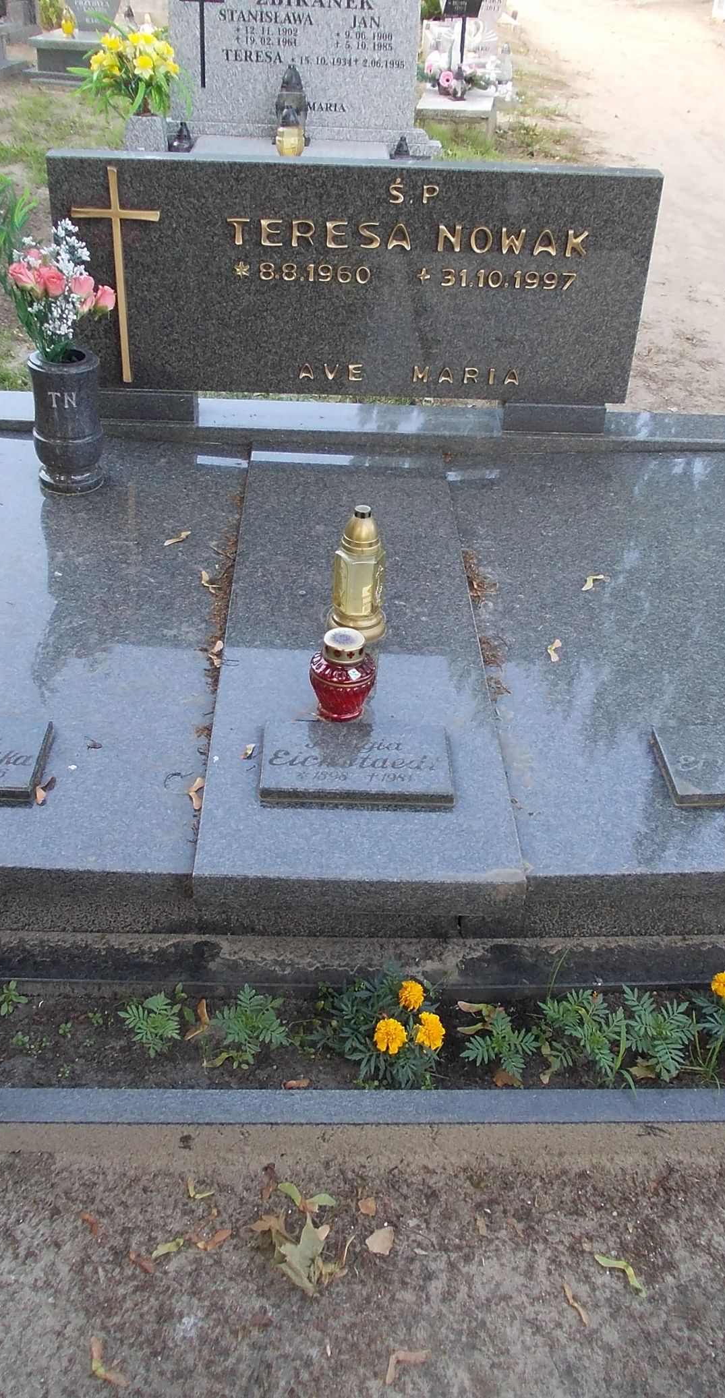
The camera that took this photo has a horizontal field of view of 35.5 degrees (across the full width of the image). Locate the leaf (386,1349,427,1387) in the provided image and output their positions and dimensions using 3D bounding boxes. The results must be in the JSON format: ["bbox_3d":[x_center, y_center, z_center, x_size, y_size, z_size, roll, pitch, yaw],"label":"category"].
[{"bbox_3d":[0.048,0.790,1.350,0.064,0.010,0.027,-17,38,-28],"label":"leaf"}]

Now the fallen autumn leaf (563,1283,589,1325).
[{"bbox_3d":[0.266,0.759,1.418,0.010,0.010,0.055,-10,35,-20],"label":"fallen autumn leaf"}]

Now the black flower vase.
[{"bbox_3d":[-0.720,-0.678,2.772,0.166,0.312,0.166,0,37,-10],"label":"black flower vase"}]

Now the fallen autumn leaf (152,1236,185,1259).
[{"bbox_3d":[-0.250,0.706,1.455,0.046,0.010,0.015,-17,38,-28],"label":"fallen autumn leaf"}]

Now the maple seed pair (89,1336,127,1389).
[{"bbox_3d":[-0.290,0.750,1.271,0.023,0.009,0.071,-26,44,-34],"label":"maple seed pair"}]

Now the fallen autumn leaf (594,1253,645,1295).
[{"bbox_3d":[0.336,0.736,1.457,0.078,0.012,0.027,29,41,34],"label":"fallen autumn leaf"}]

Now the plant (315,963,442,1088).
[{"bbox_3d":[0.024,0.480,1.661,0.182,0.140,0.150,1,33,-3],"label":"plant"}]

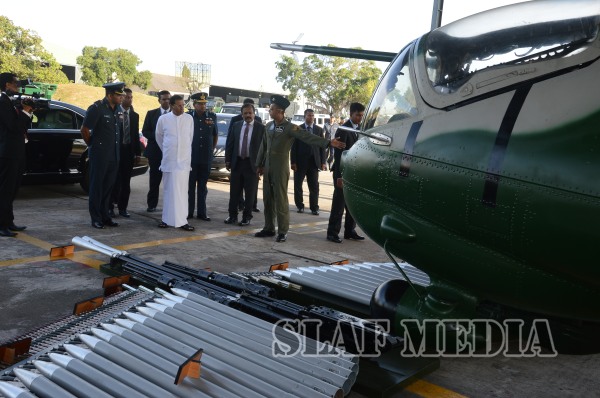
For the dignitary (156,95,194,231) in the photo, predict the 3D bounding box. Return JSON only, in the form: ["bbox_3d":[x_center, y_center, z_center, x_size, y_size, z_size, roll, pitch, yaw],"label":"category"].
[{"bbox_3d":[-1.595,-0.479,7.675,0.480,1.695,0.330,0,8,-27],"label":"dignitary"}]

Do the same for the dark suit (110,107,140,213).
[{"bbox_3d":[-2.430,-0.538,8.365,0.480,1.470,0.290,1,8,-22],"label":"dark suit"}]

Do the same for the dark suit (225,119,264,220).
[{"bbox_3d":[-0.777,-0.403,8.388,0.530,1.440,0.310,3,7,-6],"label":"dark suit"}]

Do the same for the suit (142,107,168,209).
[{"bbox_3d":[-2.058,-0.580,8.804,0.520,1.470,0.320,2,8,-21],"label":"suit"}]

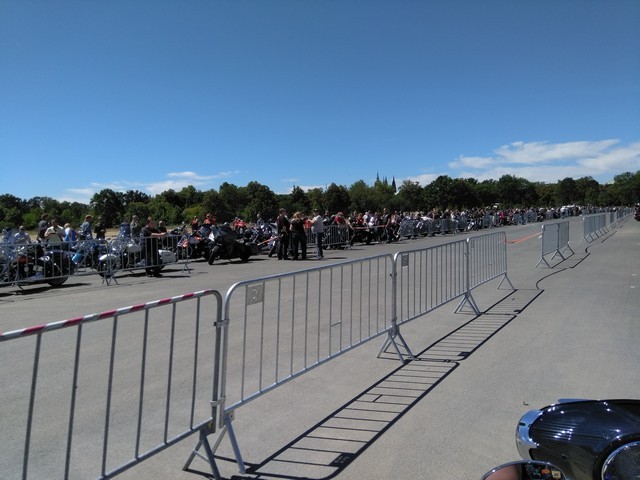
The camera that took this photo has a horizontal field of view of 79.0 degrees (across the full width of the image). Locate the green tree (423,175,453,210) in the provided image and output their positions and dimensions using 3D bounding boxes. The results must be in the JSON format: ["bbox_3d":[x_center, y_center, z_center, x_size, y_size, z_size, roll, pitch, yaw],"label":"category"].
[{"bbox_3d":[30.127,-11.155,99.651,7.730,11.120,7.730,0,4,17],"label":"green tree"}]

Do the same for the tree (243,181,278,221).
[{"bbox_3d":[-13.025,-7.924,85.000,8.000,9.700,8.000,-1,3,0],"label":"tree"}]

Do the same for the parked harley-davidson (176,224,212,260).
[{"bbox_3d":[-4.686,0.121,14.500,2.200,1.320,0.850,1,4,38],"label":"parked harley-davidson"}]

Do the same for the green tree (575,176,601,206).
[{"bbox_3d":[75.779,-12.021,110.000,7.400,11.400,7.400,-1,3,0],"label":"green tree"}]

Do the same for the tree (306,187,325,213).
[{"bbox_3d":[-1.230,-8.940,96.723,4.500,8.820,4.500,-1,4,-1],"label":"tree"}]

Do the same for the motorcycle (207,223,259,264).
[{"bbox_3d":[-3.058,0.096,13.457,2.200,1.360,0.850,-5,5,-42],"label":"motorcycle"}]

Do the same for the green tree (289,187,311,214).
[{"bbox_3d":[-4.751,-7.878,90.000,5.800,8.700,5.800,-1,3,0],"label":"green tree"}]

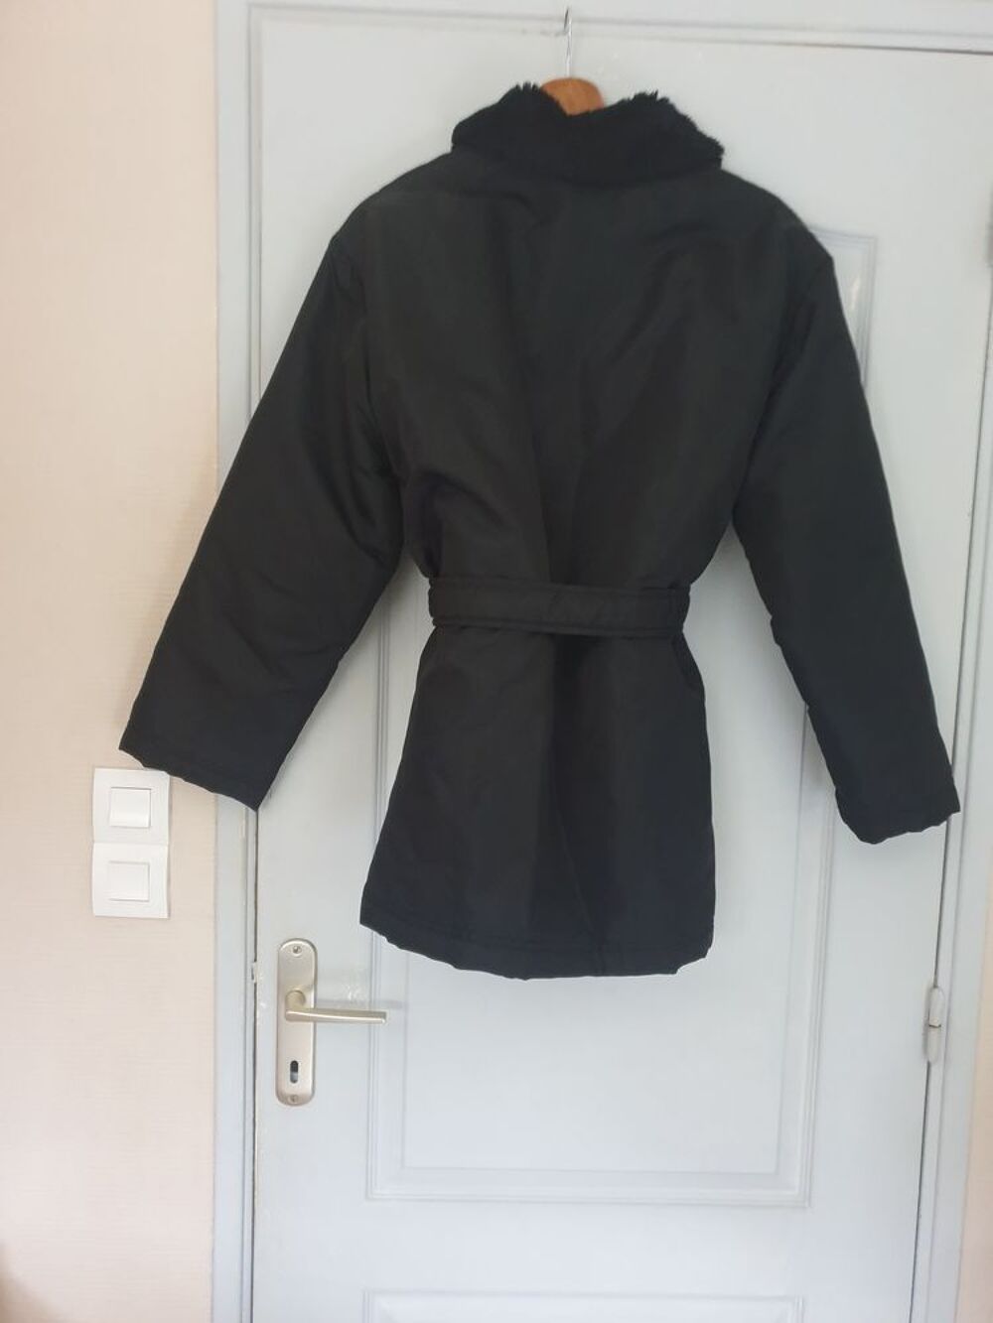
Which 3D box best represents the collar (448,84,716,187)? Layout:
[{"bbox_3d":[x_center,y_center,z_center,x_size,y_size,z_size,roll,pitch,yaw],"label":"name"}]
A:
[{"bbox_3d":[0.082,-0.470,0.894,0.244,0.086,0.140,2,6,-1],"label":"collar"}]

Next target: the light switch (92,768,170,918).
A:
[{"bbox_3d":[-0.379,0.190,1.036,0.079,0.158,0.012,2,6,-1],"label":"light switch"}]

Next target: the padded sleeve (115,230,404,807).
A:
[{"bbox_3d":[-0.183,-0.121,0.949,0.181,0.528,0.110,24,5,-3],"label":"padded sleeve"}]

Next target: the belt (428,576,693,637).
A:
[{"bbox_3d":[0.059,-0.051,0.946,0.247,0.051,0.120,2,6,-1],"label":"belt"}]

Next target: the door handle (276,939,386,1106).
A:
[{"bbox_3d":[-0.173,0.387,1.031,0.119,0.185,0.060,2,6,-1],"label":"door handle"}]

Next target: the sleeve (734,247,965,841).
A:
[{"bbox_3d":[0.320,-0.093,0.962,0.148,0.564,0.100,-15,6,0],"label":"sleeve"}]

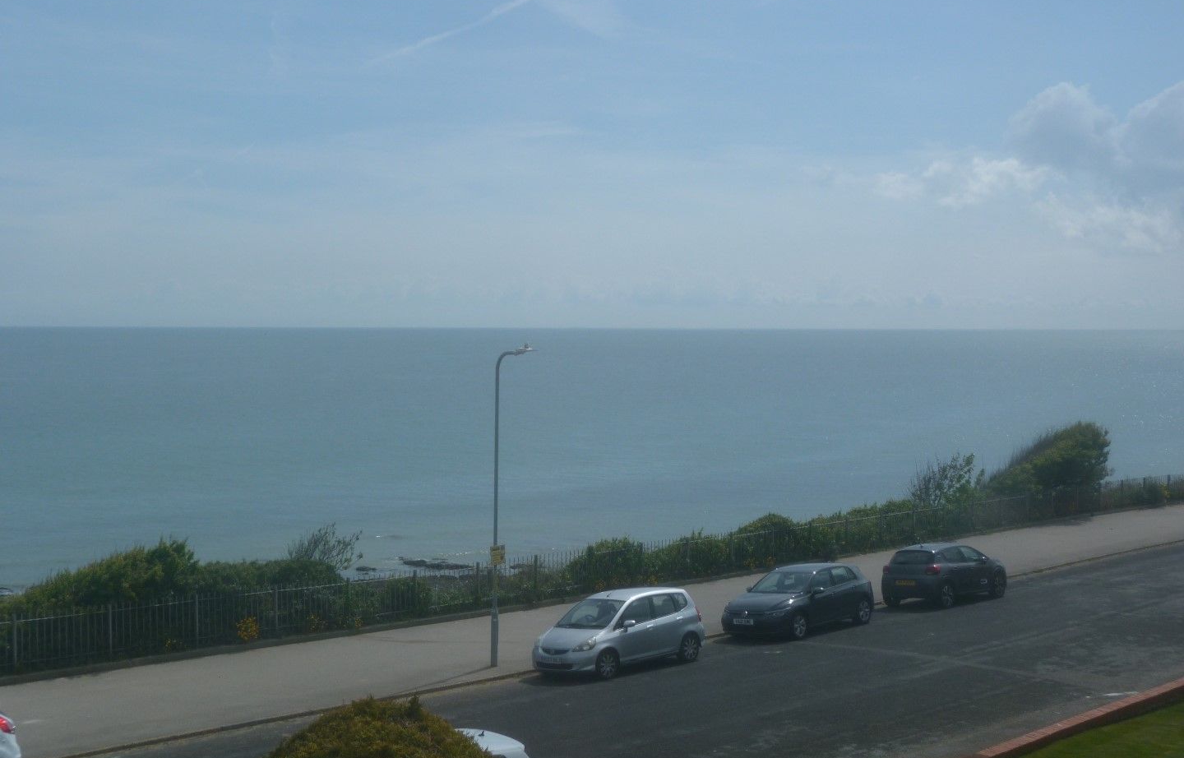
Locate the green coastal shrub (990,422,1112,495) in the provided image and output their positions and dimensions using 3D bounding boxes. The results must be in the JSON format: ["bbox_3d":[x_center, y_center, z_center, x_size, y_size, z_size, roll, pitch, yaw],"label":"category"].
[{"bbox_3d":[17.099,3.077,63.933,4.300,3.000,3.400,-2,3,-45],"label":"green coastal shrub"}]

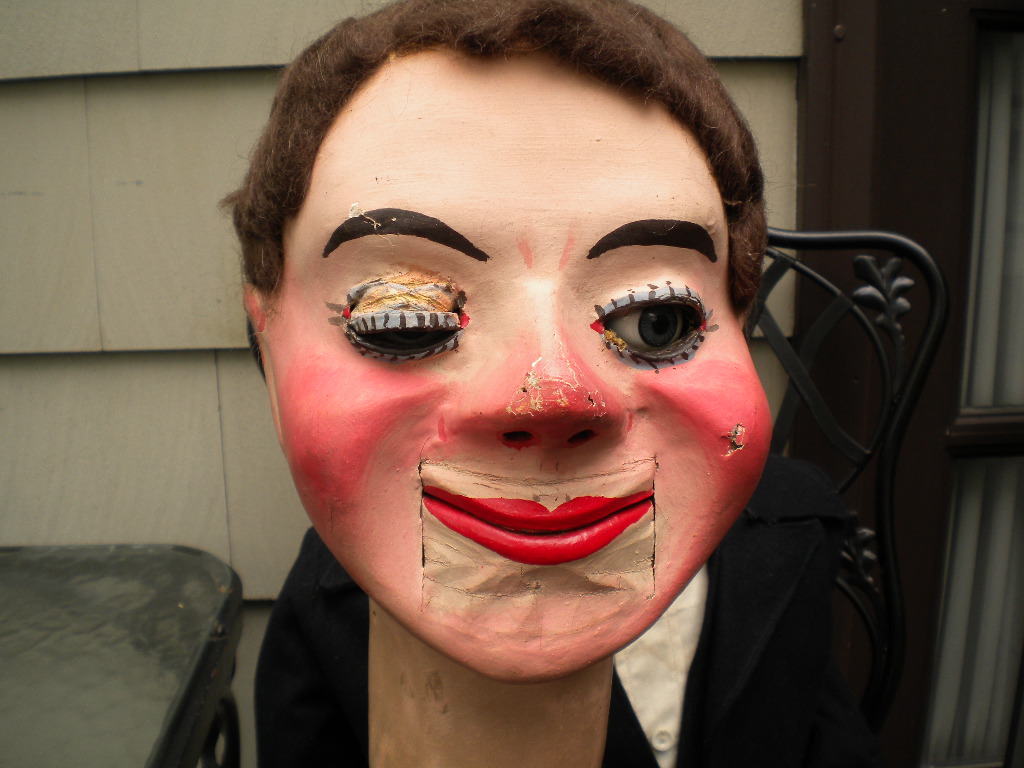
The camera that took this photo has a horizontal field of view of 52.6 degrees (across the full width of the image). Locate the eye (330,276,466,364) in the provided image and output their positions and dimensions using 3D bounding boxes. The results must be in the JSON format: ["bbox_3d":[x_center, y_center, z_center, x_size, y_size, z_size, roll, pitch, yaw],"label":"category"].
[{"bbox_3d":[-0.041,-0.023,0.362,0.045,0.030,0.024,0,6,-10],"label":"eye"}]

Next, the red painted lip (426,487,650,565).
[{"bbox_3d":[0.008,0.049,0.358,0.080,0.026,0.025,0,7,-13],"label":"red painted lip"}]

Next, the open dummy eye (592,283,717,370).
[{"bbox_3d":[0.051,-0.021,0.378,0.041,0.030,0.024,-1,7,-16],"label":"open dummy eye"}]

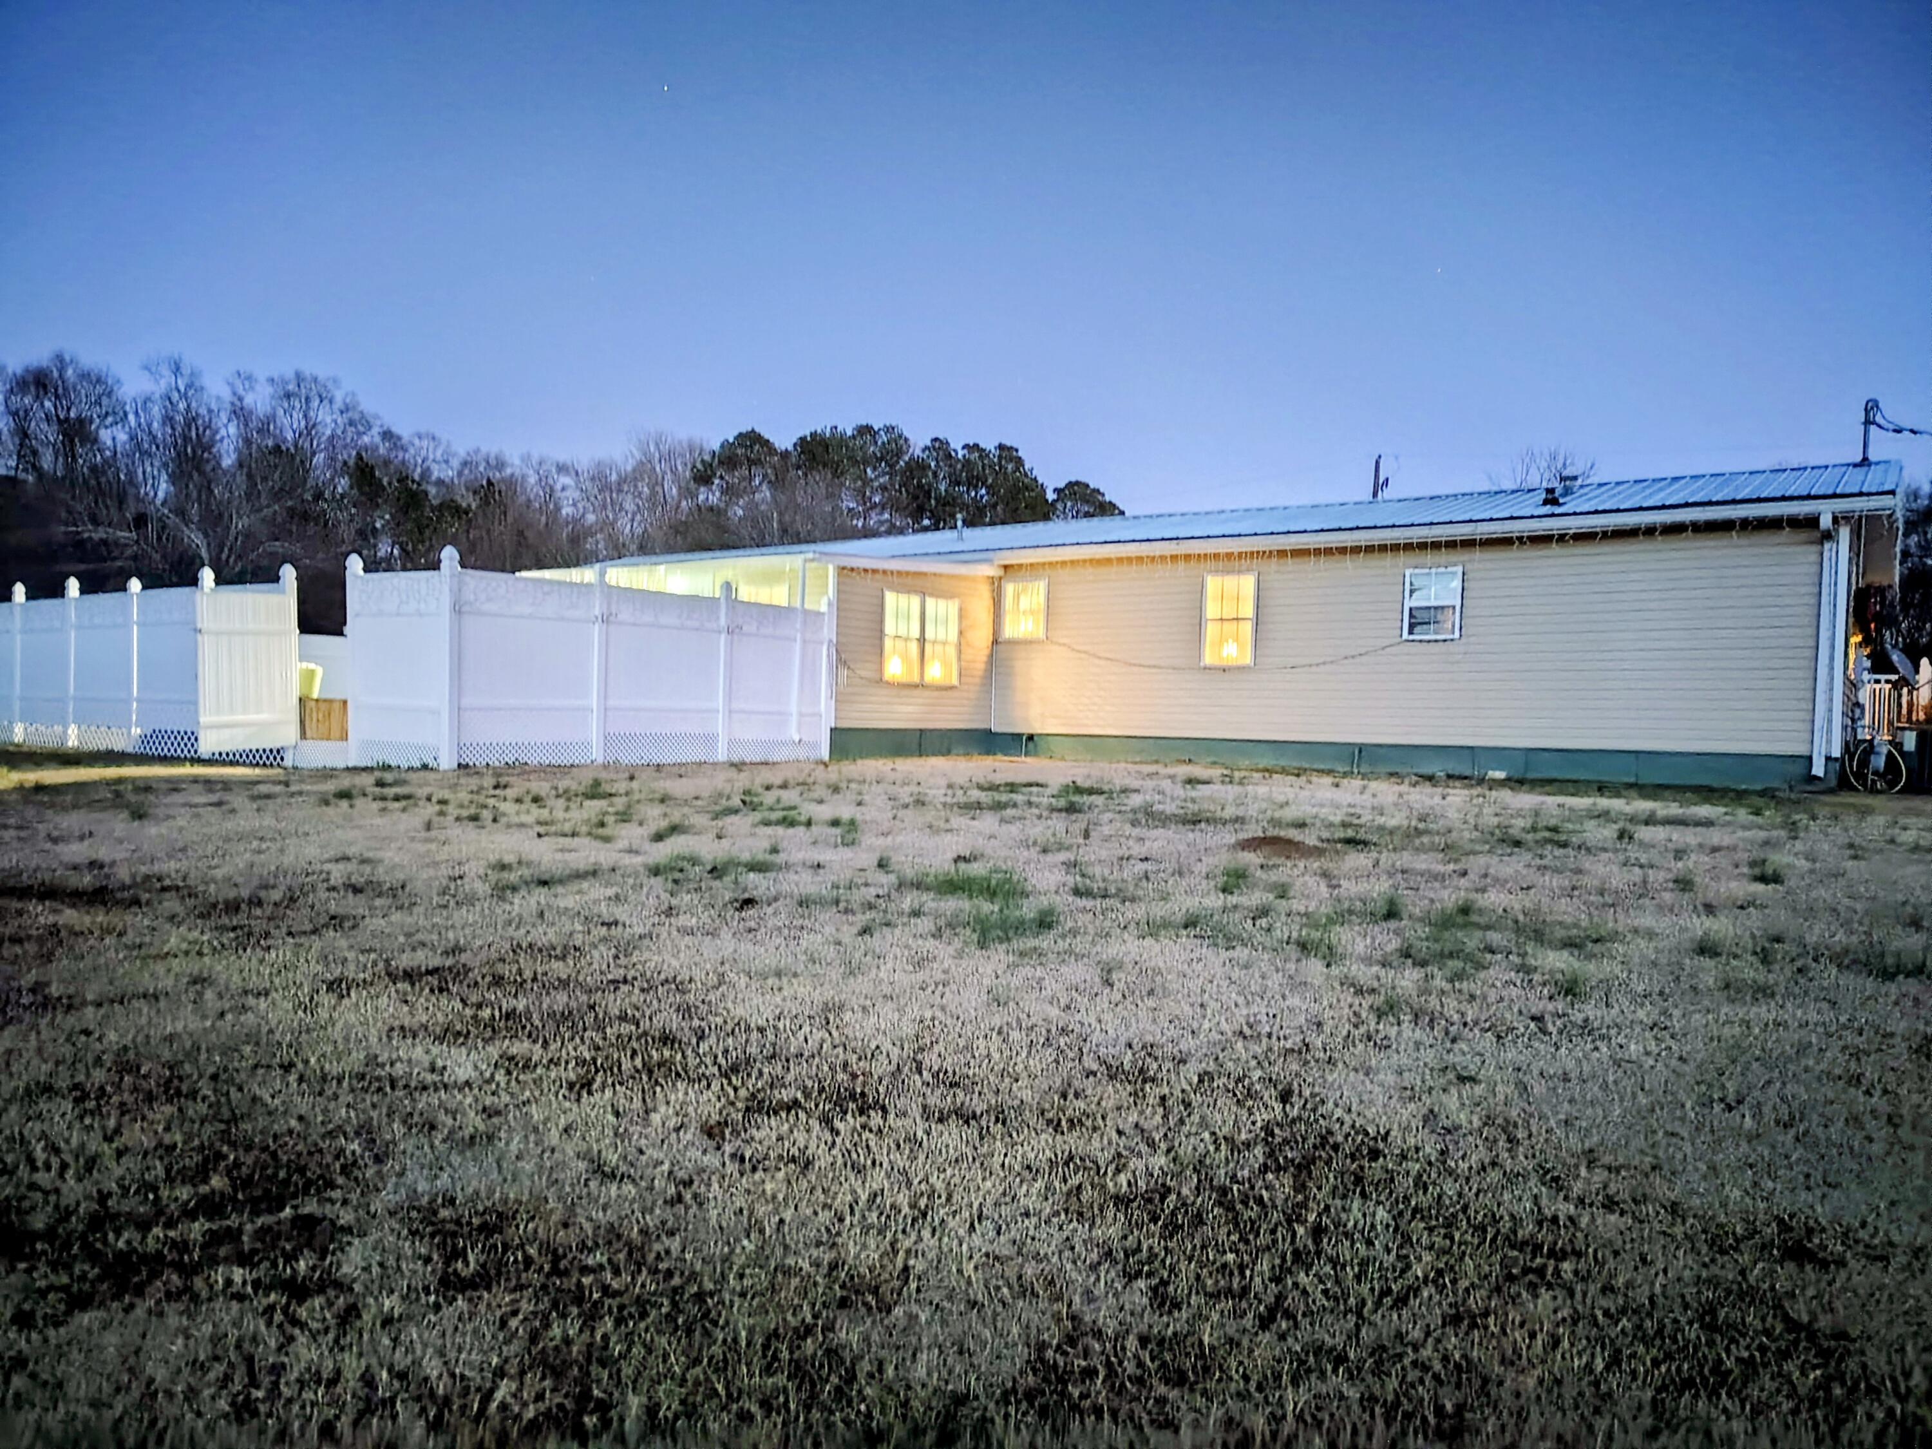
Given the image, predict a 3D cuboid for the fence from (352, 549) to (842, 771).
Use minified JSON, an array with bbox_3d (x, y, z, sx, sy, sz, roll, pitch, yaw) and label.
[{"bbox_3d":[-4.200,-0.666,16.159,1.891,2.211,5.703,2,0,36],"label":"fence"}]

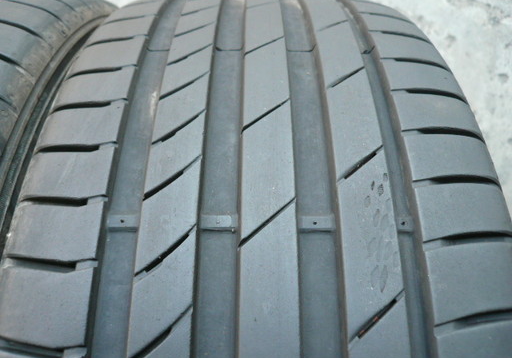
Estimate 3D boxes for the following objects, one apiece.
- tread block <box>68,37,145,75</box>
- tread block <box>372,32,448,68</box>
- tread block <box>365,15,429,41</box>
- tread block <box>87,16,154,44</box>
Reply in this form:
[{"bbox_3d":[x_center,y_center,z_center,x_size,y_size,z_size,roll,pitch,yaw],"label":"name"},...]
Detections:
[{"bbox_3d":[-0.076,-0.063,0.217,0.036,0.006,0.026,-8,47,9],"label":"tread block"},{"bbox_3d":[0.083,-0.067,0.225,0.041,0.007,0.028,10,45,-10],"label":"tread block"},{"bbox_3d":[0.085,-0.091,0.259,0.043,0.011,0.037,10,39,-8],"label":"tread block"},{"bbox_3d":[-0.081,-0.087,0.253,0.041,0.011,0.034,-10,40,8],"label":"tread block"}]

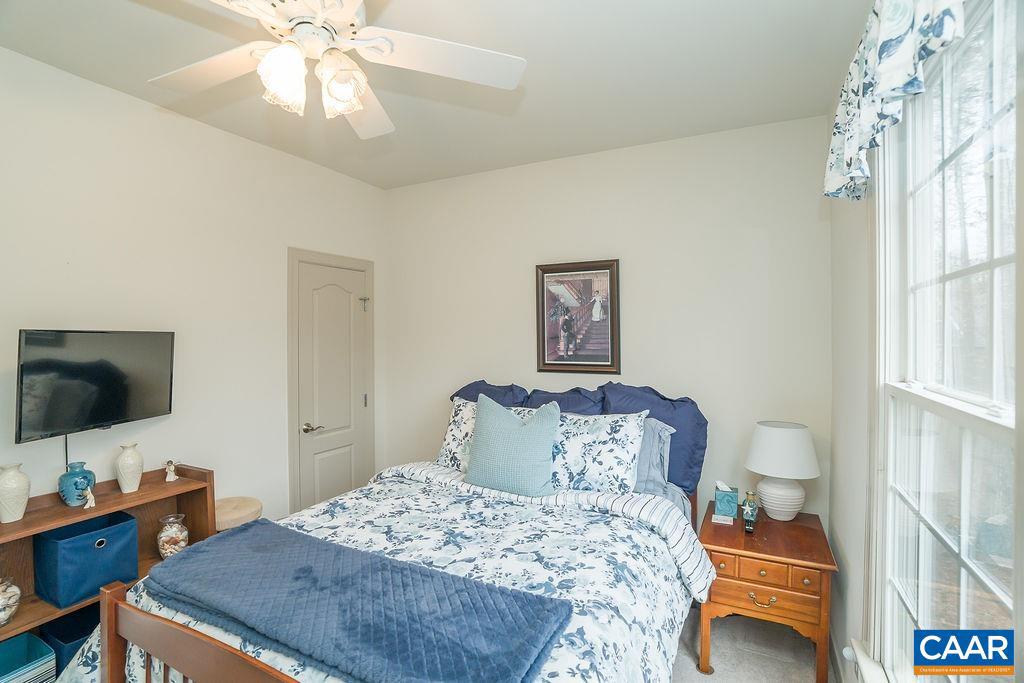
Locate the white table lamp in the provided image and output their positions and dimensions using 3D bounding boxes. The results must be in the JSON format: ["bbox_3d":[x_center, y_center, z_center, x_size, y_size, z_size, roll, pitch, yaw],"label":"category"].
[{"bbox_3d":[1.420,0.676,2.395,0.345,0.485,0.345,0,1,24],"label":"white table lamp"}]

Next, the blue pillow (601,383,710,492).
[{"bbox_3d":[0.817,0.577,2.680,0.600,0.610,0.190,1,-11,27],"label":"blue pillow"}]

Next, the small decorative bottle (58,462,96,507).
[{"bbox_3d":[-1.939,0.637,2.030,0.122,0.180,0.122,0,1,28],"label":"small decorative bottle"}]

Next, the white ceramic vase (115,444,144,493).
[{"bbox_3d":[-1.844,0.612,2.200,0.105,0.225,0.105,0,1,28],"label":"white ceramic vase"}]

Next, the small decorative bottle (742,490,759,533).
[{"bbox_3d":[1.183,0.842,2.250,0.068,0.180,0.068,0,1,24],"label":"small decorative bottle"}]

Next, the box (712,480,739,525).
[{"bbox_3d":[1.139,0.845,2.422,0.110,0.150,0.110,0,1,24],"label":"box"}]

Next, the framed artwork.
[{"bbox_3d":[0.455,-0.166,3.100,0.588,0.760,0.030,0,1,24],"label":"framed artwork"}]

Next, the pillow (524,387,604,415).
[{"bbox_3d":[0.323,0.605,2.931,0.600,0.600,0.200,0,-11,24],"label":"pillow"}]

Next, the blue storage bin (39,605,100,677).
[{"bbox_3d":[-1.809,1.326,1.970,0.250,0.265,0.260,0,1,28],"label":"blue storage bin"}]

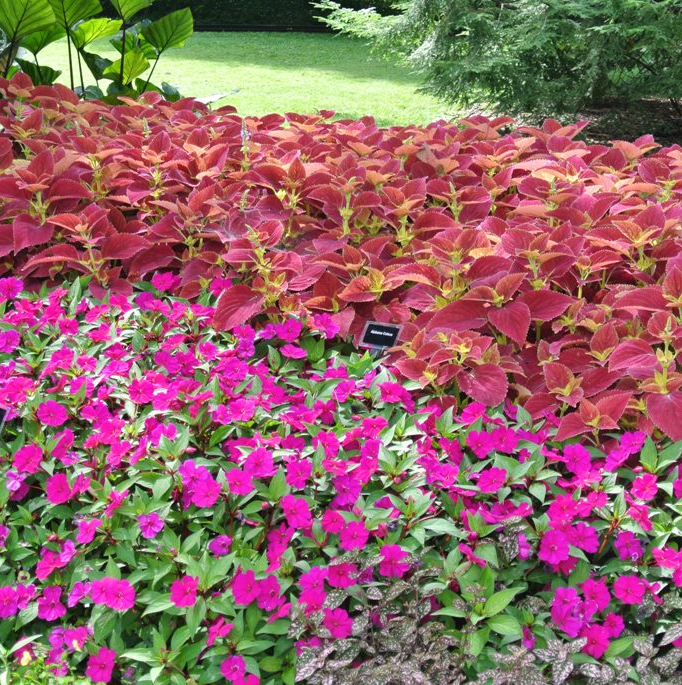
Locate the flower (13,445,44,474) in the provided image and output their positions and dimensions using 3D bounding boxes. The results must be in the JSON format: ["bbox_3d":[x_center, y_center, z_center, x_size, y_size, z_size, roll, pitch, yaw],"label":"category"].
[{"bbox_3d":[-0.603,0.226,3.350,0.056,0.054,0.020,2,-24,7],"label":"flower"}]

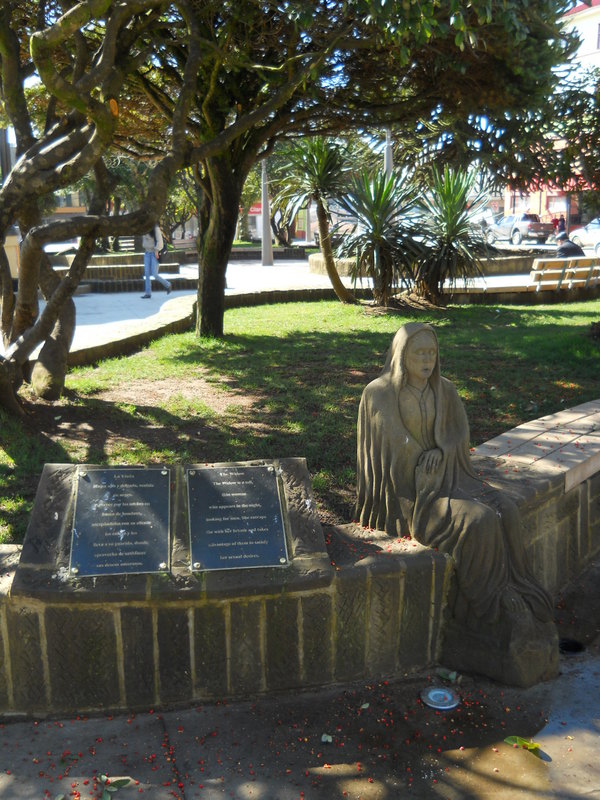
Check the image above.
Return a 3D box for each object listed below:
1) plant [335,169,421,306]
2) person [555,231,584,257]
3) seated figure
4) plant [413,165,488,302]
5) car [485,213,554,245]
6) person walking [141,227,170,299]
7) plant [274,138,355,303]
[{"bbox_3d":[1.256,-2.630,13.856,1.400,2.200,1.400,0,12,0],"label":"plant"},{"bbox_3d":[4.561,-2.148,14.470,0.750,1.320,0.520,12,17,44],"label":"person"},{"bbox_3d":[0.587,0.260,3.205,0.840,1.096,0.504,12,17,44],"label":"seated figure"},{"bbox_3d":[2.439,-2.711,14.043,1.250,2.200,1.250,0,12,0],"label":"plant"},{"bbox_3d":[12.482,-9.710,48.849,1.820,1.780,5.200,-4,13,-17],"label":"car"},{"bbox_3d":[-2.863,-2.826,16.882,0.650,1.680,0.520,-8,15,-34],"label":"person walking"},{"bbox_3d":[0.236,-2.846,13.912,1.300,2.650,1.300,0,12,0],"label":"plant"}]

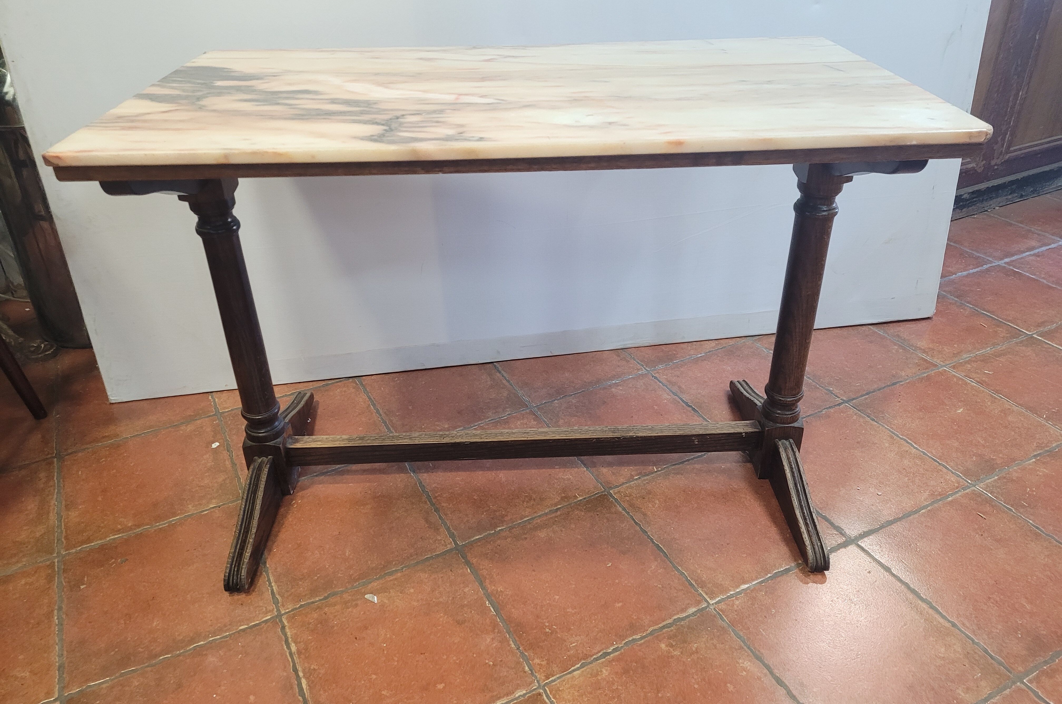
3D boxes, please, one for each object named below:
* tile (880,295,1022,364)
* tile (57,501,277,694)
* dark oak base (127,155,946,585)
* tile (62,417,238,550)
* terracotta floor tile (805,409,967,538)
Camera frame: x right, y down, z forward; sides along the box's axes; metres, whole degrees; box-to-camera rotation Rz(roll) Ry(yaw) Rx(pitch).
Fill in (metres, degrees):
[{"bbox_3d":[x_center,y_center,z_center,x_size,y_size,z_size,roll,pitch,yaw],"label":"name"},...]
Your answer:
[{"bbox_3d":[1.046,-0.071,2.070,0.302,0.013,0.302,-16,35,-23],"label":"tile"},{"bbox_3d":[-0.615,0.396,1.343,0.302,0.013,0.302,-16,35,-23],"label":"tile"},{"bbox_3d":[-0.017,-0.061,1.387,1.061,0.708,0.552,-2,31,-1],"label":"dark oak base"},{"bbox_3d":[-0.759,0.252,1.580,0.302,0.013,0.302,-16,35,-23],"label":"tile"},{"bbox_3d":[0.635,0.228,1.591,0.302,0.013,0.302,-16,35,-23],"label":"terracotta floor tile"}]

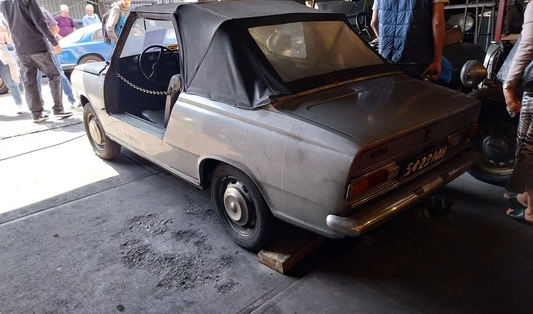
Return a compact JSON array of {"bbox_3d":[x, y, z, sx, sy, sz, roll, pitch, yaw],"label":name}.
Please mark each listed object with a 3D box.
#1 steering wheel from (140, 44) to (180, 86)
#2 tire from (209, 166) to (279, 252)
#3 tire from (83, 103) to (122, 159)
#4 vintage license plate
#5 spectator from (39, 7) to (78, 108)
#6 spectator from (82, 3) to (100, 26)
[{"bbox_3d":[-0.930,-0.790,3.514,0.380,0.380,0.080,-18,0,-38],"label":"steering wheel"},{"bbox_3d":[-0.110,0.273,2.389,0.150,0.575,0.575,-18,25,-38],"label":"tire"},{"bbox_3d":[-1.635,-0.276,4.022,0.150,0.575,0.575,-20,27,-41],"label":"tire"},{"bbox_3d":[0.848,0.026,2.157,0.470,0.105,0.020,-18,35,-38],"label":"vintage license plate"},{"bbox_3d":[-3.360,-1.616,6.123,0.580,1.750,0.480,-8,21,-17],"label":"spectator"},{"bbox_3d":[-3.929,-2.655,9.191,0.500,1.640,0.360,-8,21,-17],"label":"spectator"}]

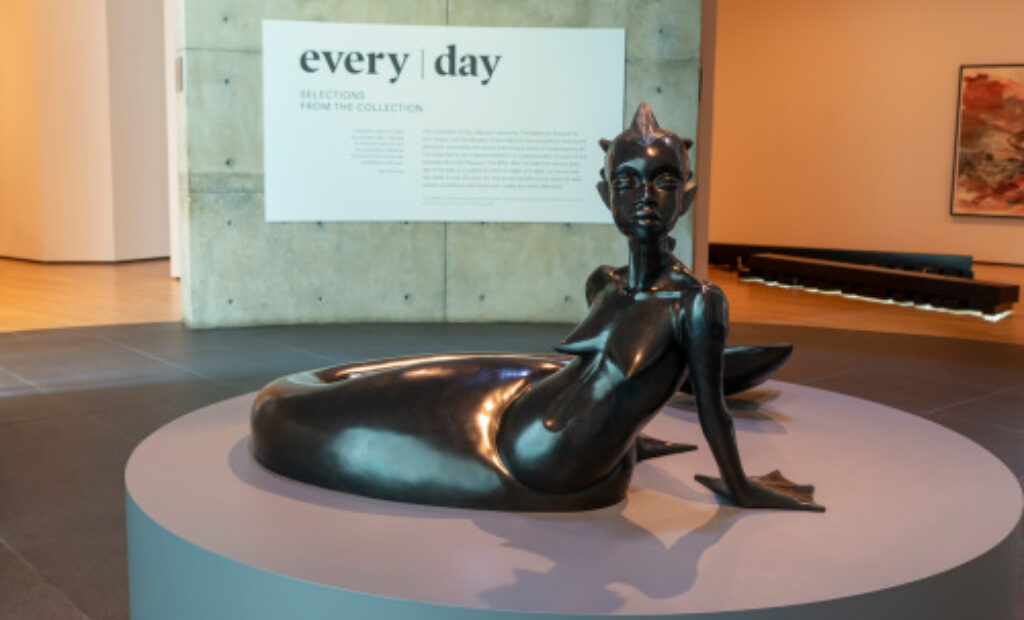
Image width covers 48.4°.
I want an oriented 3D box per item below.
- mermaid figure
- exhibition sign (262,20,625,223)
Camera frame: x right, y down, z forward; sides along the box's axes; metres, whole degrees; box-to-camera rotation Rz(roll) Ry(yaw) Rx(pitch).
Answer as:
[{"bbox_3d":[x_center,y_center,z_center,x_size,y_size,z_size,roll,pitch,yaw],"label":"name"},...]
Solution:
[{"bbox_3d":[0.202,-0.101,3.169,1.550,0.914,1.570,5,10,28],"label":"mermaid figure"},{"bbox_3d":[-0.590,-1.667,10.276,3.210,1.755,0.181,0,8,-6],"label":"exhibition sign"}]

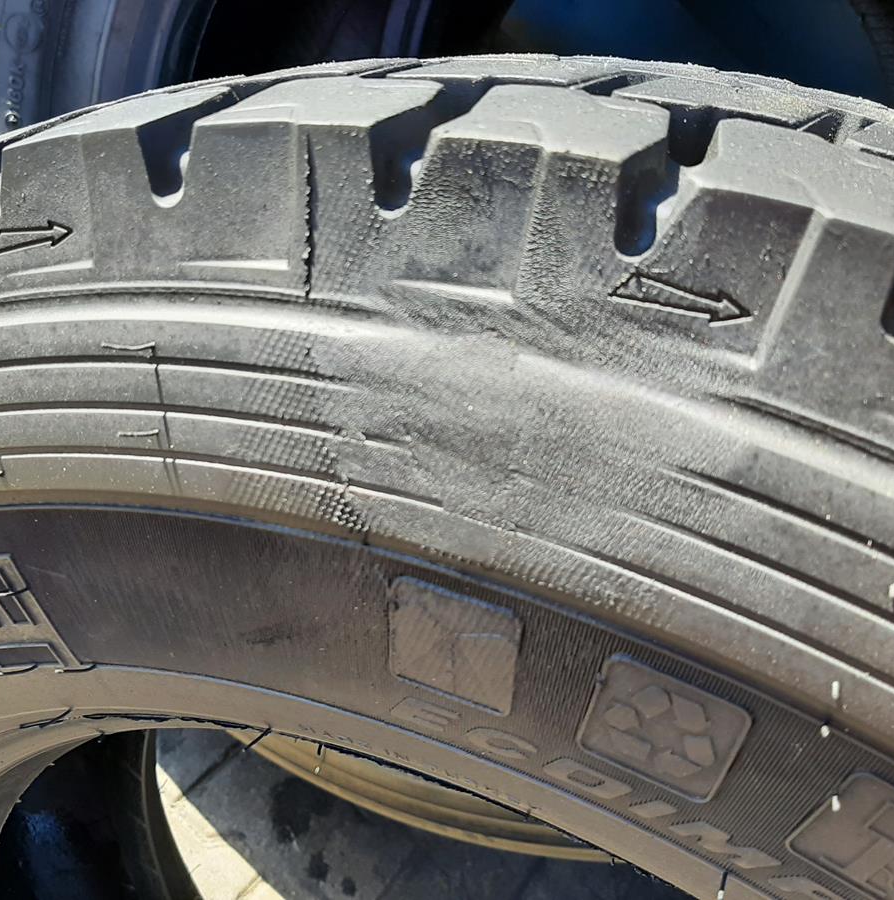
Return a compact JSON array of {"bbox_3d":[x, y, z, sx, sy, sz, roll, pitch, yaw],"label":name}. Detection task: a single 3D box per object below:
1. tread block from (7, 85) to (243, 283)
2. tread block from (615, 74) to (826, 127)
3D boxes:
[{"bbox_3d":[-0.086,-0.079,0.247,0.051,0.029,0.069,1,29,22],"label":"tread block"},{"bbox_3d":[0.070,-0.083,0.236,0.052,0.021,0.039,18,32,15],"label":"tread block"}]

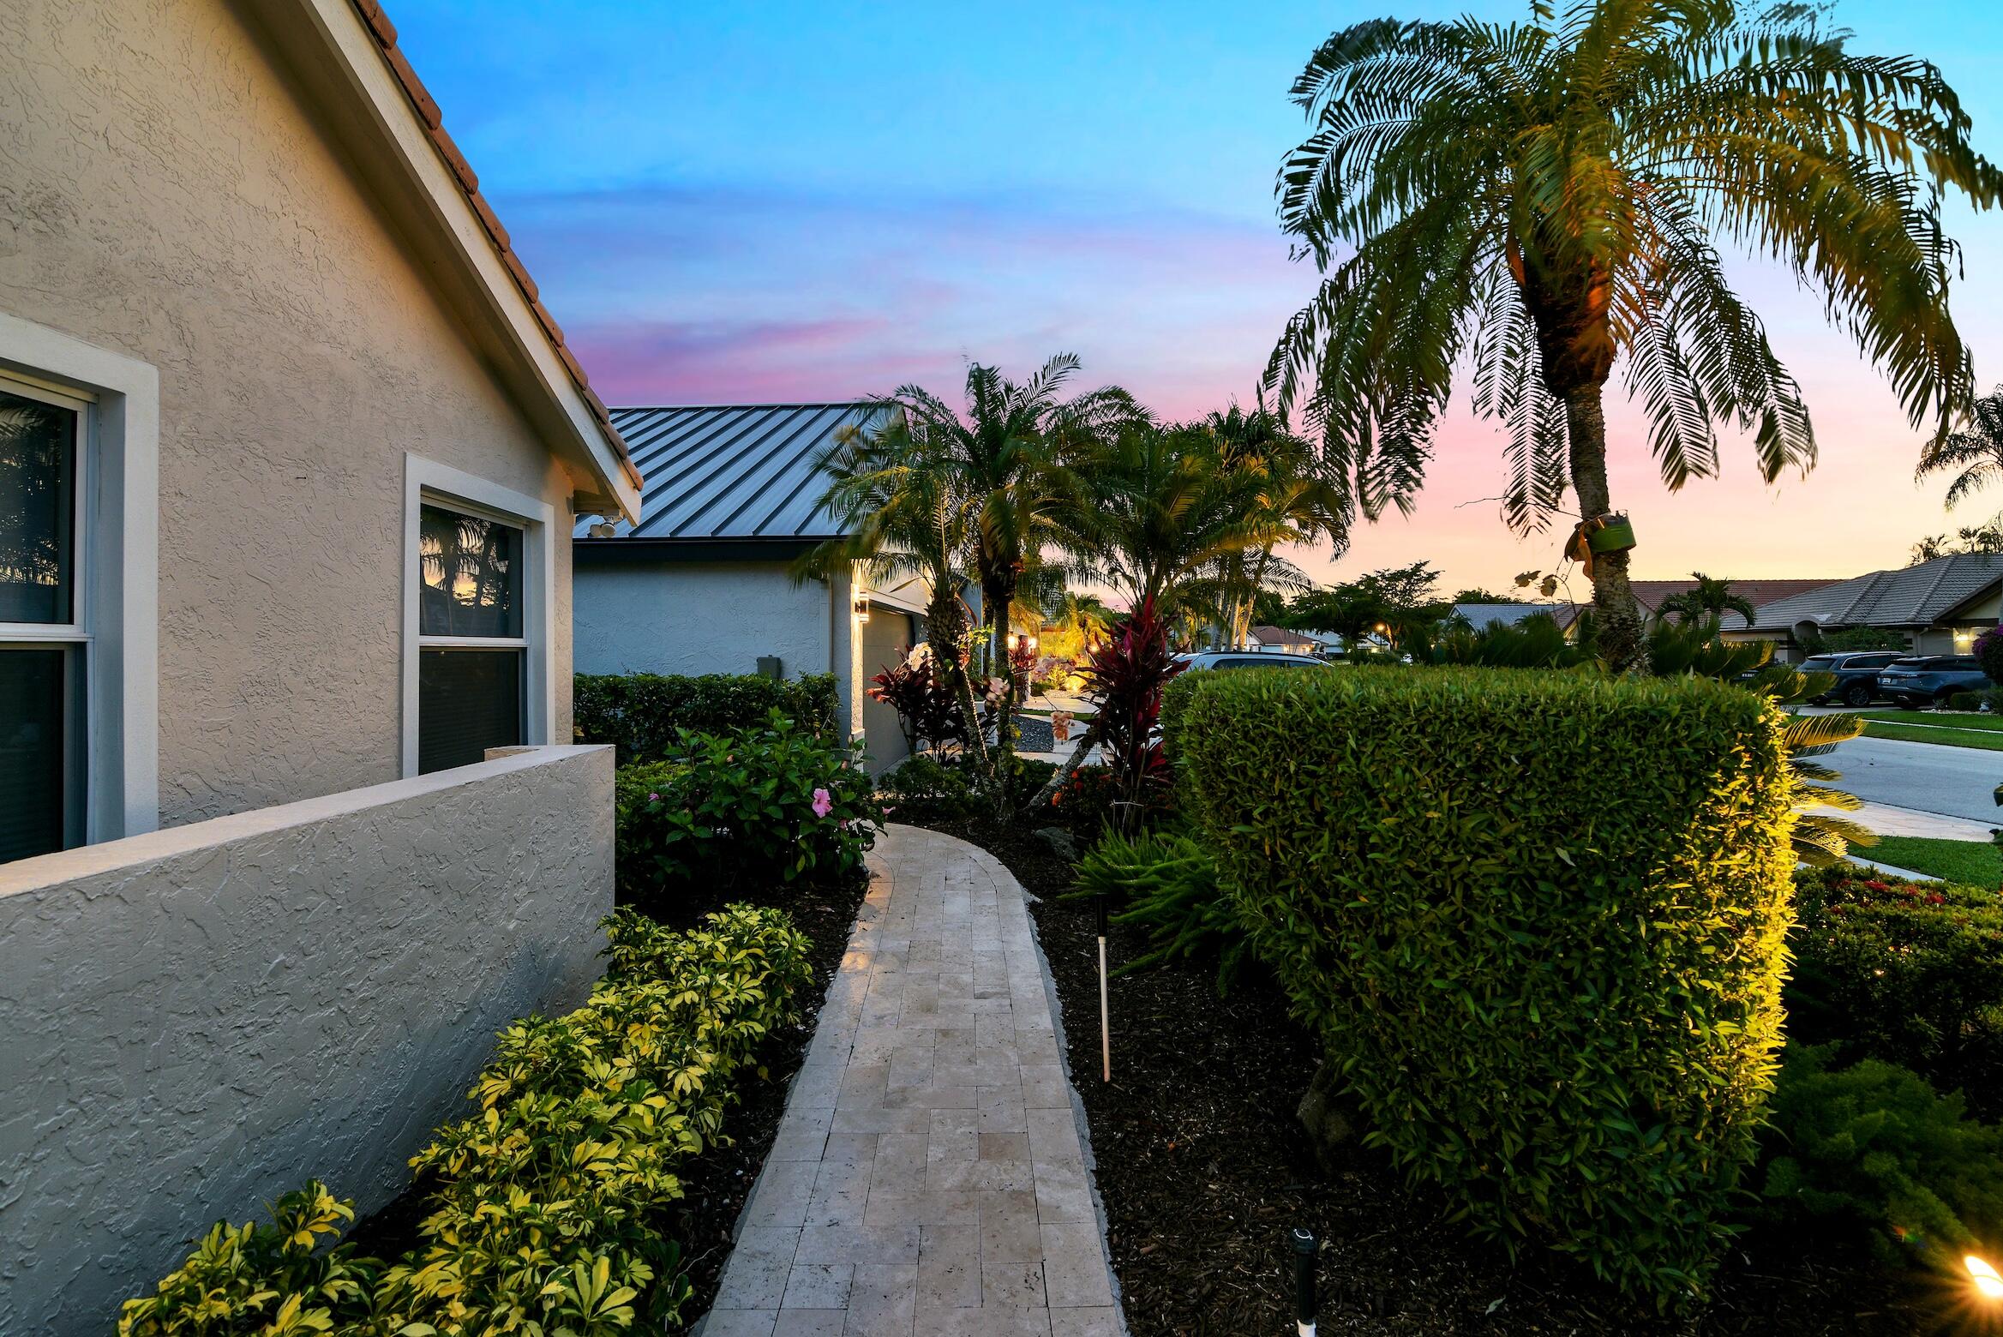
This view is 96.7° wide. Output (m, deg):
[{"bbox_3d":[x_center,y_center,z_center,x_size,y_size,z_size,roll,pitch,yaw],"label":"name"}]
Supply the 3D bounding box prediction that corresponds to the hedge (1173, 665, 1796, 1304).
[{"bbox_3d":[1.270,0.765,2.850,1.450,1.420,1.250,0,0,12],"label":"hedge"}]

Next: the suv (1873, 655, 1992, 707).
[{"bbox_3d":[30.400,0.480,27.600,4.800,1.670,1.950,0,0,15],"label":"suv"}]

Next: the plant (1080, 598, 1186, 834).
[{"bbox_3d":[1.090,0.440,7.500,0.900,2.000,0.900,0,0,0],"label":"plant"}]

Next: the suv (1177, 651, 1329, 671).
[{"bbox_3d":[5.750,0.530,18.200,4.800,1.750,1.920,0,0,4],"label":"suv"}]

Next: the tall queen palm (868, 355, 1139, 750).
[{"bbox_3d":[0.000,-0.780,8.400,2.550,4.300,2.500,0,0,0],"label":"tall queen palm"}]

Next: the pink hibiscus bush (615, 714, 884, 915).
[{"bbox_3d":[-1.740,0.890,6.200,1.750,1.130,1.500,0,0,0],"label":"pink hibiscus bush"}]

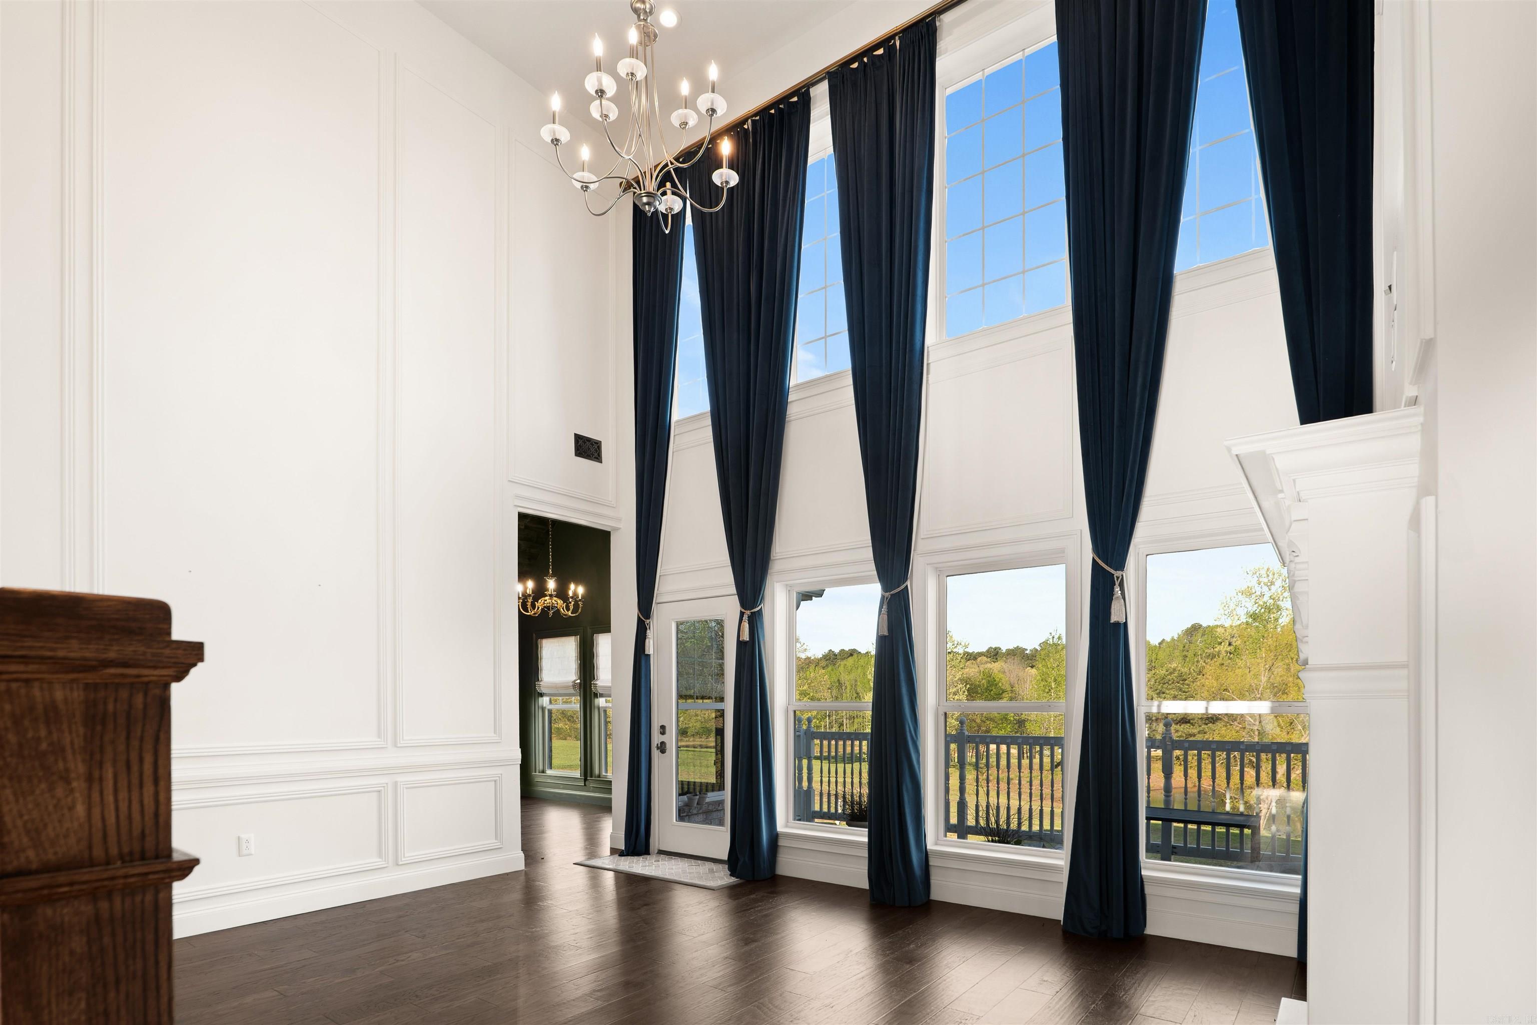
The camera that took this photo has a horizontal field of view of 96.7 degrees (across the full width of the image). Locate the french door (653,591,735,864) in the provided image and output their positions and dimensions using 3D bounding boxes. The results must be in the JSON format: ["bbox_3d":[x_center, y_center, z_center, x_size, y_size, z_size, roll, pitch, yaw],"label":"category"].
[{"bbox_3d":[-0.548,1.696,5.418,0.900,2.050,0.090,-3,-6,34],"label":"french door"}]

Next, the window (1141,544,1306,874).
[{"bbox_3d":[2.409,1.035,3.620,0.750,1.670,0.110,-3,-6,34],"label":"window"}]

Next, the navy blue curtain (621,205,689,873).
[{"bbox_3d":[-0.916,0.019,5.516,0.600,5.300,0.220,-3,-6,34],"label":"navy blue curtain"}]

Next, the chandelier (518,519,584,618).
[{"bbox_3d":[-2.132,0.542,6.700,0.660,0.970,0.660,-3,-6,34],"label":"chandelier"}]

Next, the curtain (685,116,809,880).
[{"bbox_3d":[-0.146,-0.106,5.040,0.980,5.400,0.240,-3,-6,34],"label":"curtain"}]

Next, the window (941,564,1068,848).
[{"bbox_3d":[1.438,1.202,4.205,0.750,1.670,0.110,-3,-6,34],"label":"window"}]

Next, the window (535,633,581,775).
[{"bbox_3d":[-2.502,2.289,8.085,0.800,1.670,0.120,-3,-6,34],"label":"window"}]

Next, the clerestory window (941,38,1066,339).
[{"bbox_3d":[1.510,-2.043,4.393,0.760,1.620,0.110,-3,-6,34],"label":"clerestory window"}]

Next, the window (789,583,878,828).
[{"bbox_3d":[0.477,1.364,4.801,0.750,1.670,0.110,-3,-6,34],"label":"window"}]

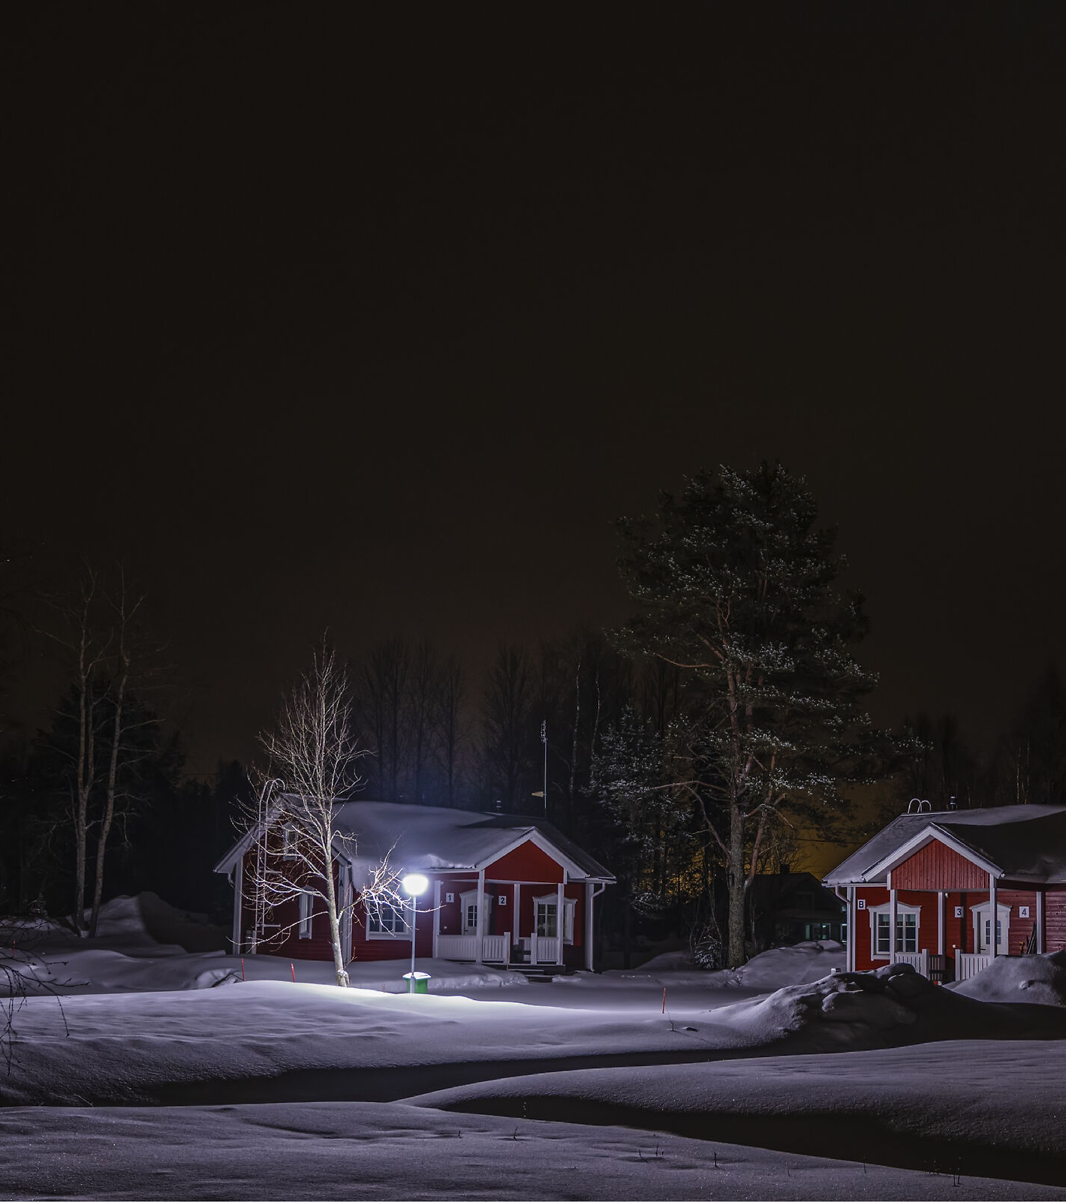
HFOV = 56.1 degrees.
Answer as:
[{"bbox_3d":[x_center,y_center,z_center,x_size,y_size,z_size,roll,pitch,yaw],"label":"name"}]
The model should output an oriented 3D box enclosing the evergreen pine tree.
[{"bbox_3d":[8.264,3.573,36.332,10.728,18.529,10.192,0,-15,0],"label":"evergreen pine tree"}]

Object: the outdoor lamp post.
[{"bbox_3d":[-2.900,8.227,24.708,0.660,2.905,0.660,0,-15,0],"label":"outdoor lamp post"}]

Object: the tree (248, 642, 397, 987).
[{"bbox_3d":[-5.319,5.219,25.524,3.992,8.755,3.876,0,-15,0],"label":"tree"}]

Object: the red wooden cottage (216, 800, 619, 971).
[{"bbox_3d":[-3.950,9.750,34.400,10.800,5.500,8.300,13,-20,-40],"label":"red wooden cottage"}]

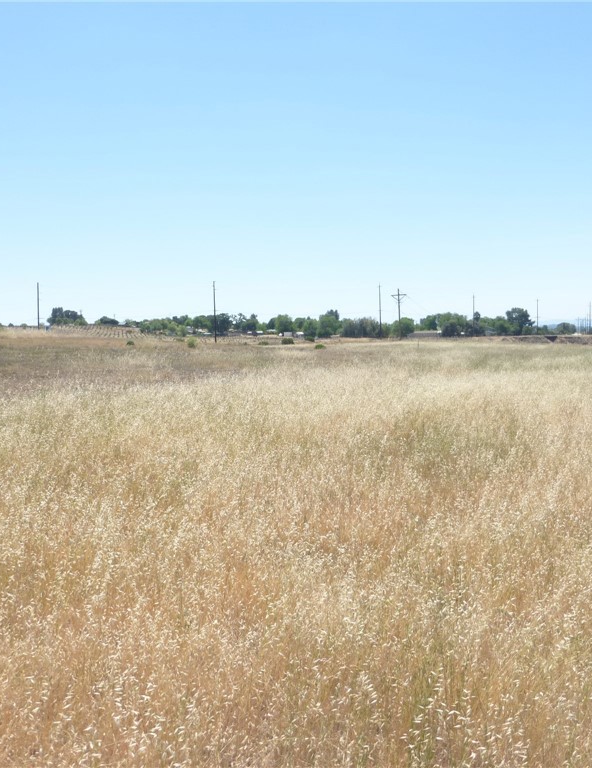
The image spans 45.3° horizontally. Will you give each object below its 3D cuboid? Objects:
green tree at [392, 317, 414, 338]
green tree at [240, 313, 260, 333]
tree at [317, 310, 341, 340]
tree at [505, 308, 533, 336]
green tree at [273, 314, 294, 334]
[{"bbox_3d":[24.980,-13.130,165.000,5.110,5.110,4.860,0,4,0],"label":"green tree"},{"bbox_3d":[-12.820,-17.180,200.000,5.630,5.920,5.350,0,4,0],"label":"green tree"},{"bbox_3d":[7.690,-14.080,168.000,5.680,6.630,5.390,0,4,0],"label":"tree"},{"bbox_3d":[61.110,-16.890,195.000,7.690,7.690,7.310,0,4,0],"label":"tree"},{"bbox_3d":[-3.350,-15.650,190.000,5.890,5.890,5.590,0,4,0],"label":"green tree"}]

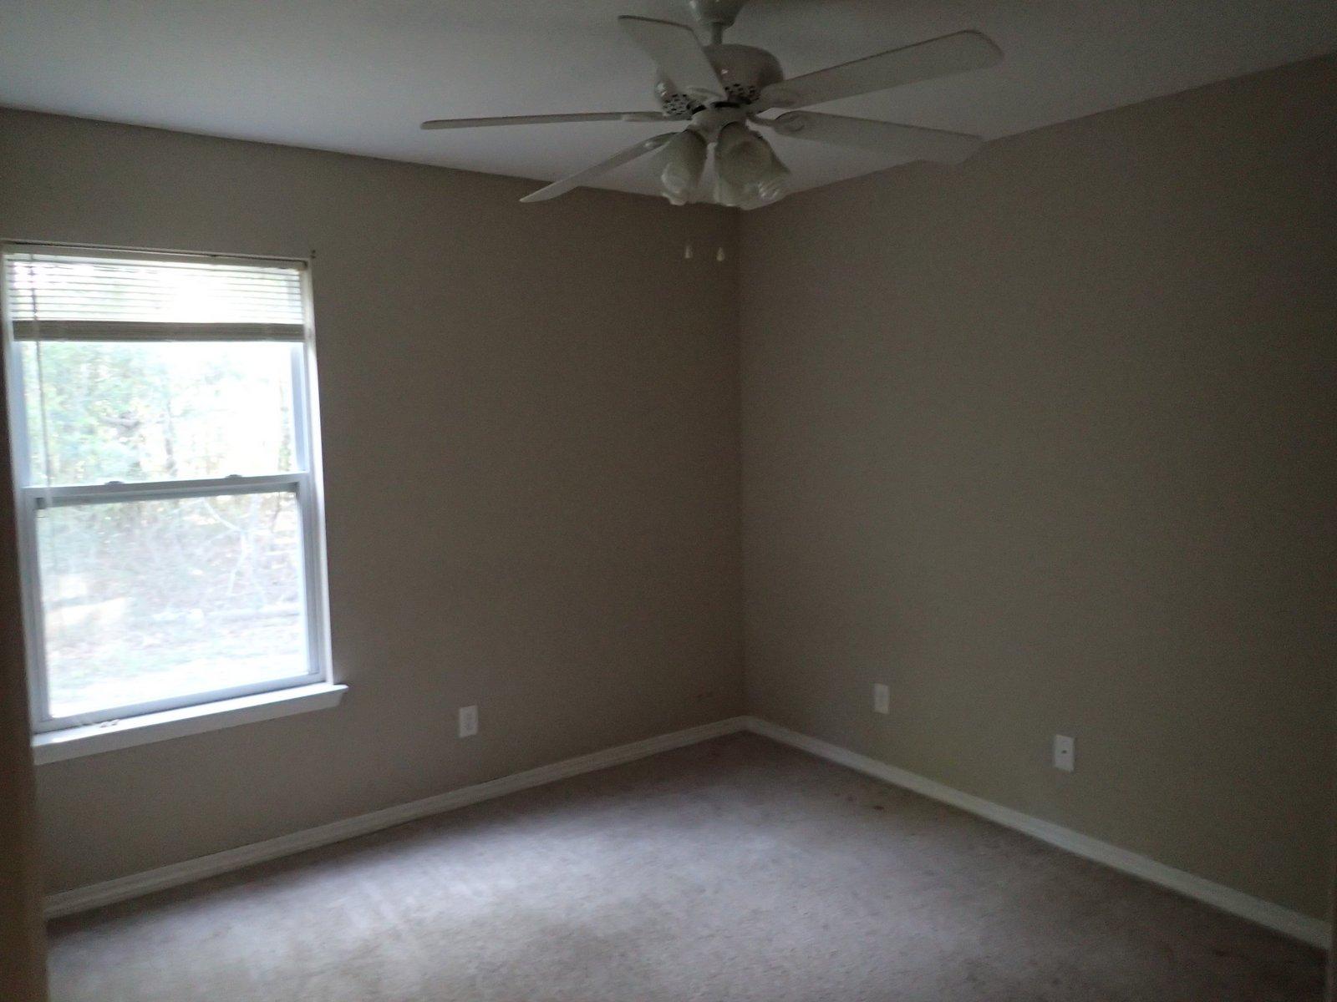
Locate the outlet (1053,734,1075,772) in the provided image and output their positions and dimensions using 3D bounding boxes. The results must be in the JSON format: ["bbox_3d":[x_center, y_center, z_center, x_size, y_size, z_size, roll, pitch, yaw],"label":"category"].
[{"bbox_3d":[1.345,0.855,3.278,0.009,0.115,0.070,-5,7,-36],"label":"outlet"}]

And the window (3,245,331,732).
[{"bbox_3d":[-1.601,-0.054,3.136,0.911,1.492,0.099,-5,7,-36],"label":"window"}]

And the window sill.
[{"bbox_3d":[-1.557,0.726,3.181,0.963,0.071,0.129,-5,7,-36],"label":"window sill"}]

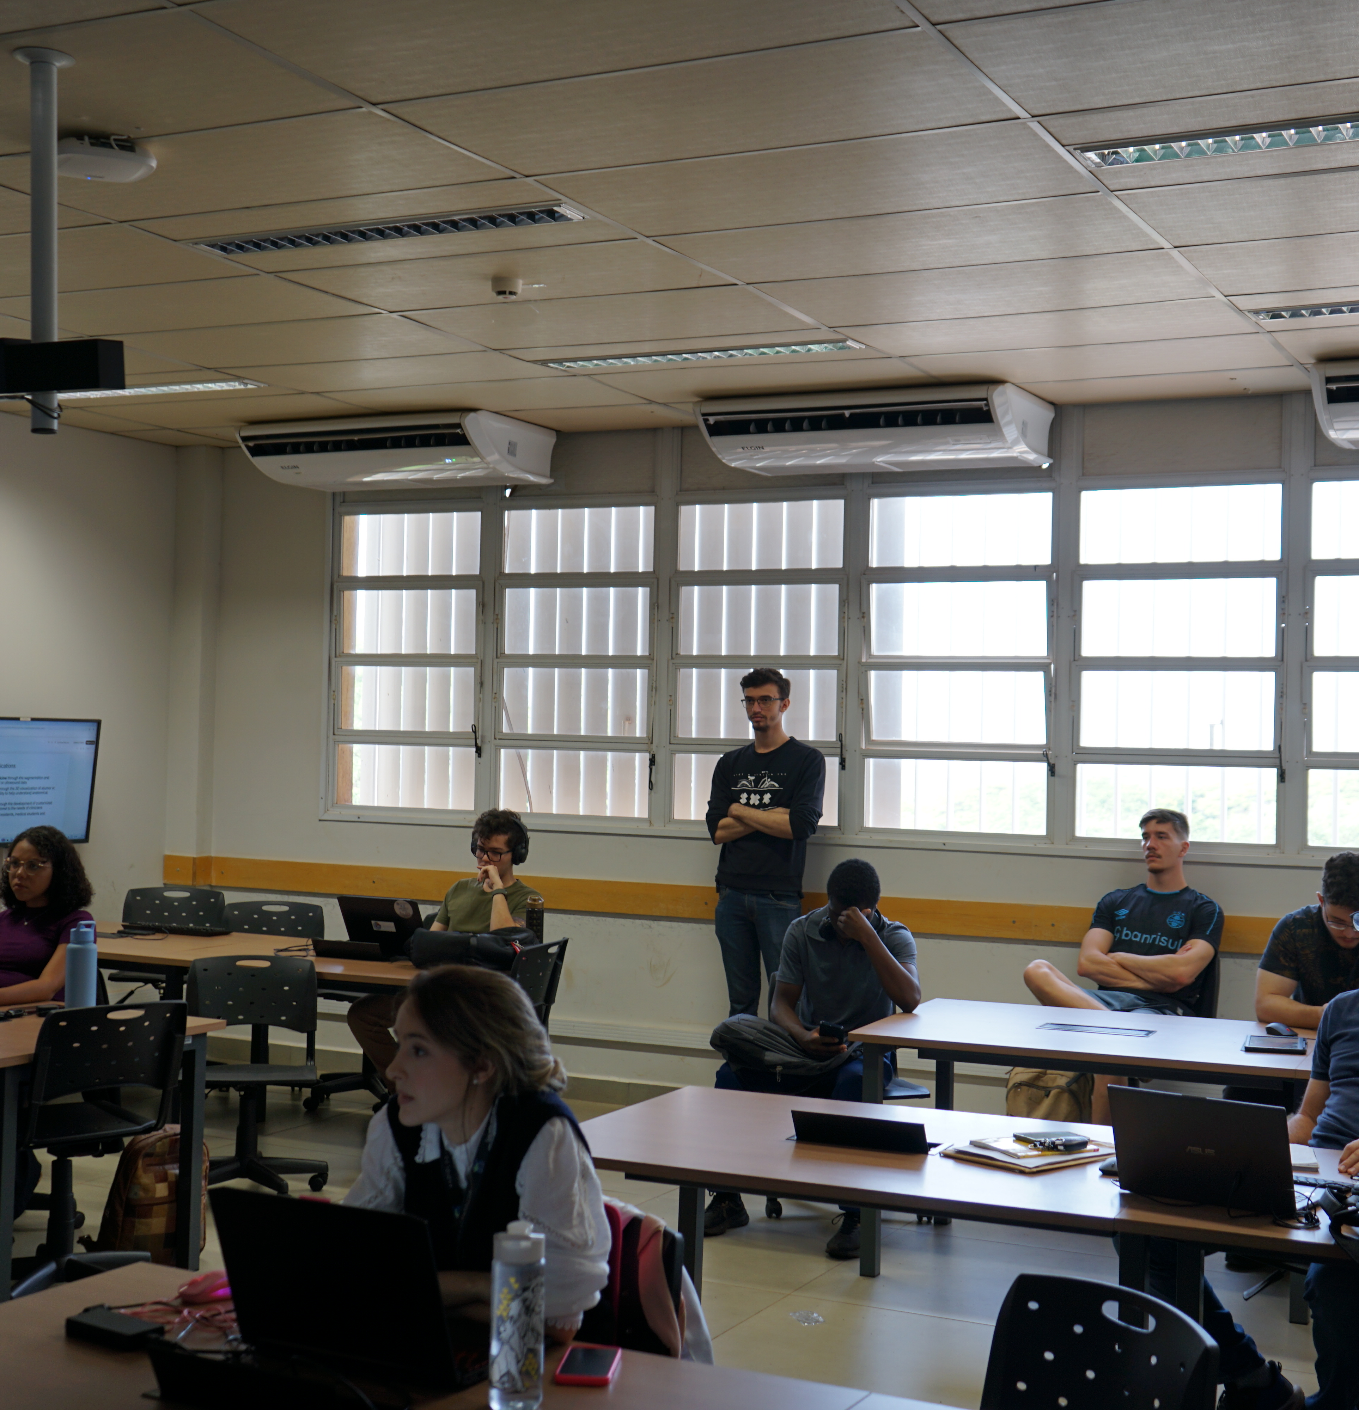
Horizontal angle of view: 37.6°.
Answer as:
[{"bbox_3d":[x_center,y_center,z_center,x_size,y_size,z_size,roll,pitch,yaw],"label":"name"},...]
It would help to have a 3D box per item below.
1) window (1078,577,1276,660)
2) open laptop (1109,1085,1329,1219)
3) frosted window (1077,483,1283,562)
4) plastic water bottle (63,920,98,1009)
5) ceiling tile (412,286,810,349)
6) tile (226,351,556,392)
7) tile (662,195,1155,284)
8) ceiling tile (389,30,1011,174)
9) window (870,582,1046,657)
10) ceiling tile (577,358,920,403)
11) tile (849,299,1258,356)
[{"bbox_3d":[1.895,-0.330,7.596,0.739,0.302,0.030,1,-1,27],"label":"window"},{"bbox_3d":[1.093,0.885,4.016,0.361,0.234,0.306,1,-1,36],"label":"open laptop"},{"bbox_3d":[1.937,-0.695,7.742,0.773,0.288,0.030,1,-1,27],"label":"frosted window"},{"bbox_3d":[-1.864,0.818,6.231,0.096,0.292,0.096,1,0,26],"label":"plastic water bottle"},{"bbox_3d":[-0.230,-1.252,6.449,1.240,0.020,0.620,1,-1,27],"label":"ceiling tile"},{"bbox_3d":[-1.068,-1.265,7.529,1.240,0.030,0.603,1,-1,26],"label":"tile"},{"bbox_3d":[0.615,-1.242,5.318,1.250,0.020,0.620,1,0,26],"label":"tile"},{"bbox_3d":[0.046,-1.266,4.224,1.240,0.020,0.620,1,-1,27],"label":"ceiling tile"},{"bbox_3d":[1.139,-0.349,8.157,0.744,0.304,0.030,1,5,27],"label":"window"},{"bbox_3d":[0.323,-1.232,7.552,1.250,0.020,0.620,1,0,26],"label":"ceiling tile"},{"bbox_3d":[1.168,-1.223,6.439,1.250,0.020,0.620,1,0,26],"label":"tile"}]

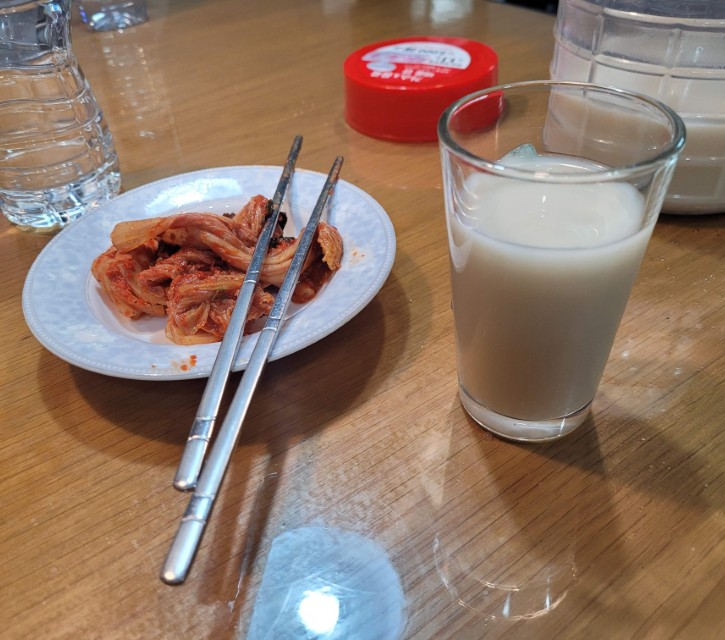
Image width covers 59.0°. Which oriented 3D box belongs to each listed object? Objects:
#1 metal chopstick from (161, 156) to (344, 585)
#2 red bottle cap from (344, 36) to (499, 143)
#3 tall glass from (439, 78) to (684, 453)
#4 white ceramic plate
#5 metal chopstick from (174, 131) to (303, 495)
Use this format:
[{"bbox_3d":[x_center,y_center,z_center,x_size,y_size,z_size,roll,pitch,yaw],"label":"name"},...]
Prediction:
[{"bbox_3d":[-0.029,-0.010,0.243,0.007,0.005,0.229,4,41,8],"label":"metal chopstick"},{"bbox_3d":[0.040,-0.162,0.442,0.106,0.034,0.106,-2,41,2],"label":"red bottle cap"},{"bbox_3d":[0.057,-0.015,0.215,0.067,0.105,0.067,-3,41,0],"label":"tall glass"},{"bbox_3d":[-0.062,-0.018,0.284,0.154,0.031,0.154,-2,41,2],"label":"white ceramic plate"},{"bbox_3d":[-0.042,-0.026,0.263,0.007,0.005,0.229,1,40,5],"label":"metal chopstick"}]

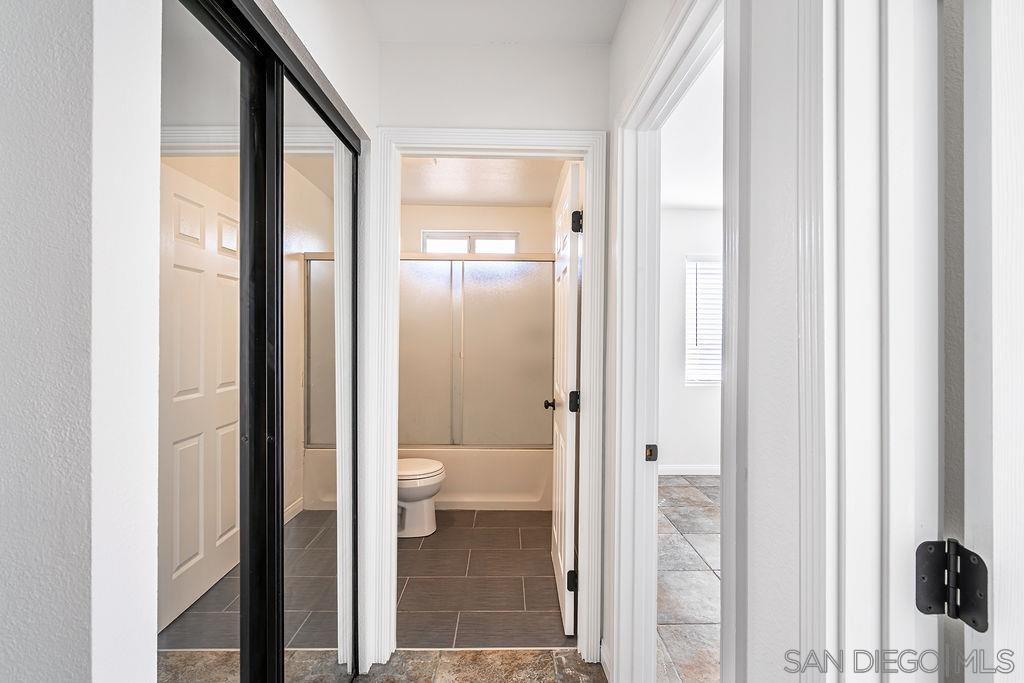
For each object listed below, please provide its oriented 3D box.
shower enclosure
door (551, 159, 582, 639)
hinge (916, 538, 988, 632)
[{"bbox_3d":[-0.427,0.304,3.716,1.529,1.905,0.680,0,0,-1],"label":"shower enclosure"},{"bbox_3d":[0.263,0.249,2.323,0.036,2.016,0.755,0,0,0],"label":"door"},{"bbox_3d":[0.516,0.290,0.536,0.045,0.091,0.046,0,0,-1],"label":"hinge"}]

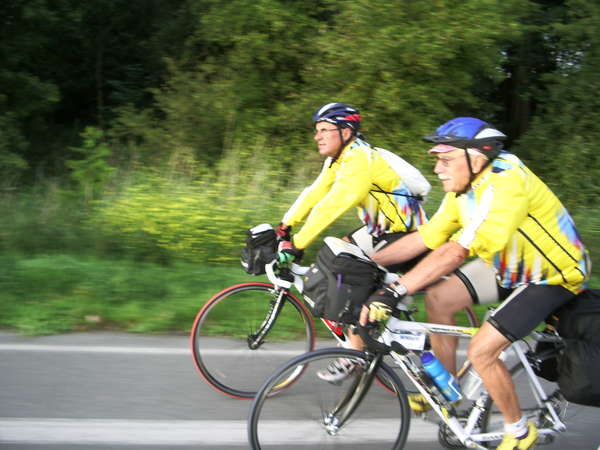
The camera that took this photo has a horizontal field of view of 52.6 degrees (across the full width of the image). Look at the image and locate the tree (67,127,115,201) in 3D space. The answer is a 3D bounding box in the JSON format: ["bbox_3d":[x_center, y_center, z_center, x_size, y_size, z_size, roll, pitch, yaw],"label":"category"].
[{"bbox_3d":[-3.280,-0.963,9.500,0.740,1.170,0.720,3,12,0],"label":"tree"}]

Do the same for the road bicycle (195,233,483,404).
[{"bbox_3d":[0.229,0.521,3.402,1.633,0.970,0.450,2,12,-5],"label":"road bicycle"}]

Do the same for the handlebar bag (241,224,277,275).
[{"bbox_3d":[-0.223,0.132,3.282,0.175,0.230,0.210,6,12,-6],"label":"handlebar bag"}]

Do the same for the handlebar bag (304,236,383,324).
[{"bbox_3d":[0.158,0.222,2.449,0.250,0.260,0.260,15,10,-10],"label":"handlebar bag"}]

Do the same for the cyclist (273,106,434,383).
[{"bbox_3d":[0.292,0.146,3.327,0.830,1.570,0.520,2,12,-5],"label":"cyclist"}]

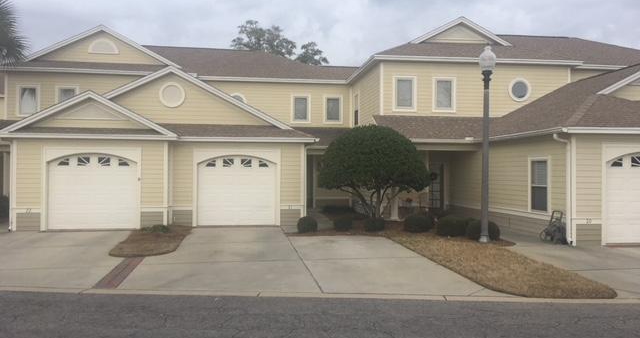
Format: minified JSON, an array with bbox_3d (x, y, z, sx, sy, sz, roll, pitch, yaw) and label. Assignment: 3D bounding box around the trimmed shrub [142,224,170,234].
[{"bbox_3d":[-4.299,1.565,14.100,0.740,0.260,0.600,0,0,-8],"label":"trimmed shrub"}]

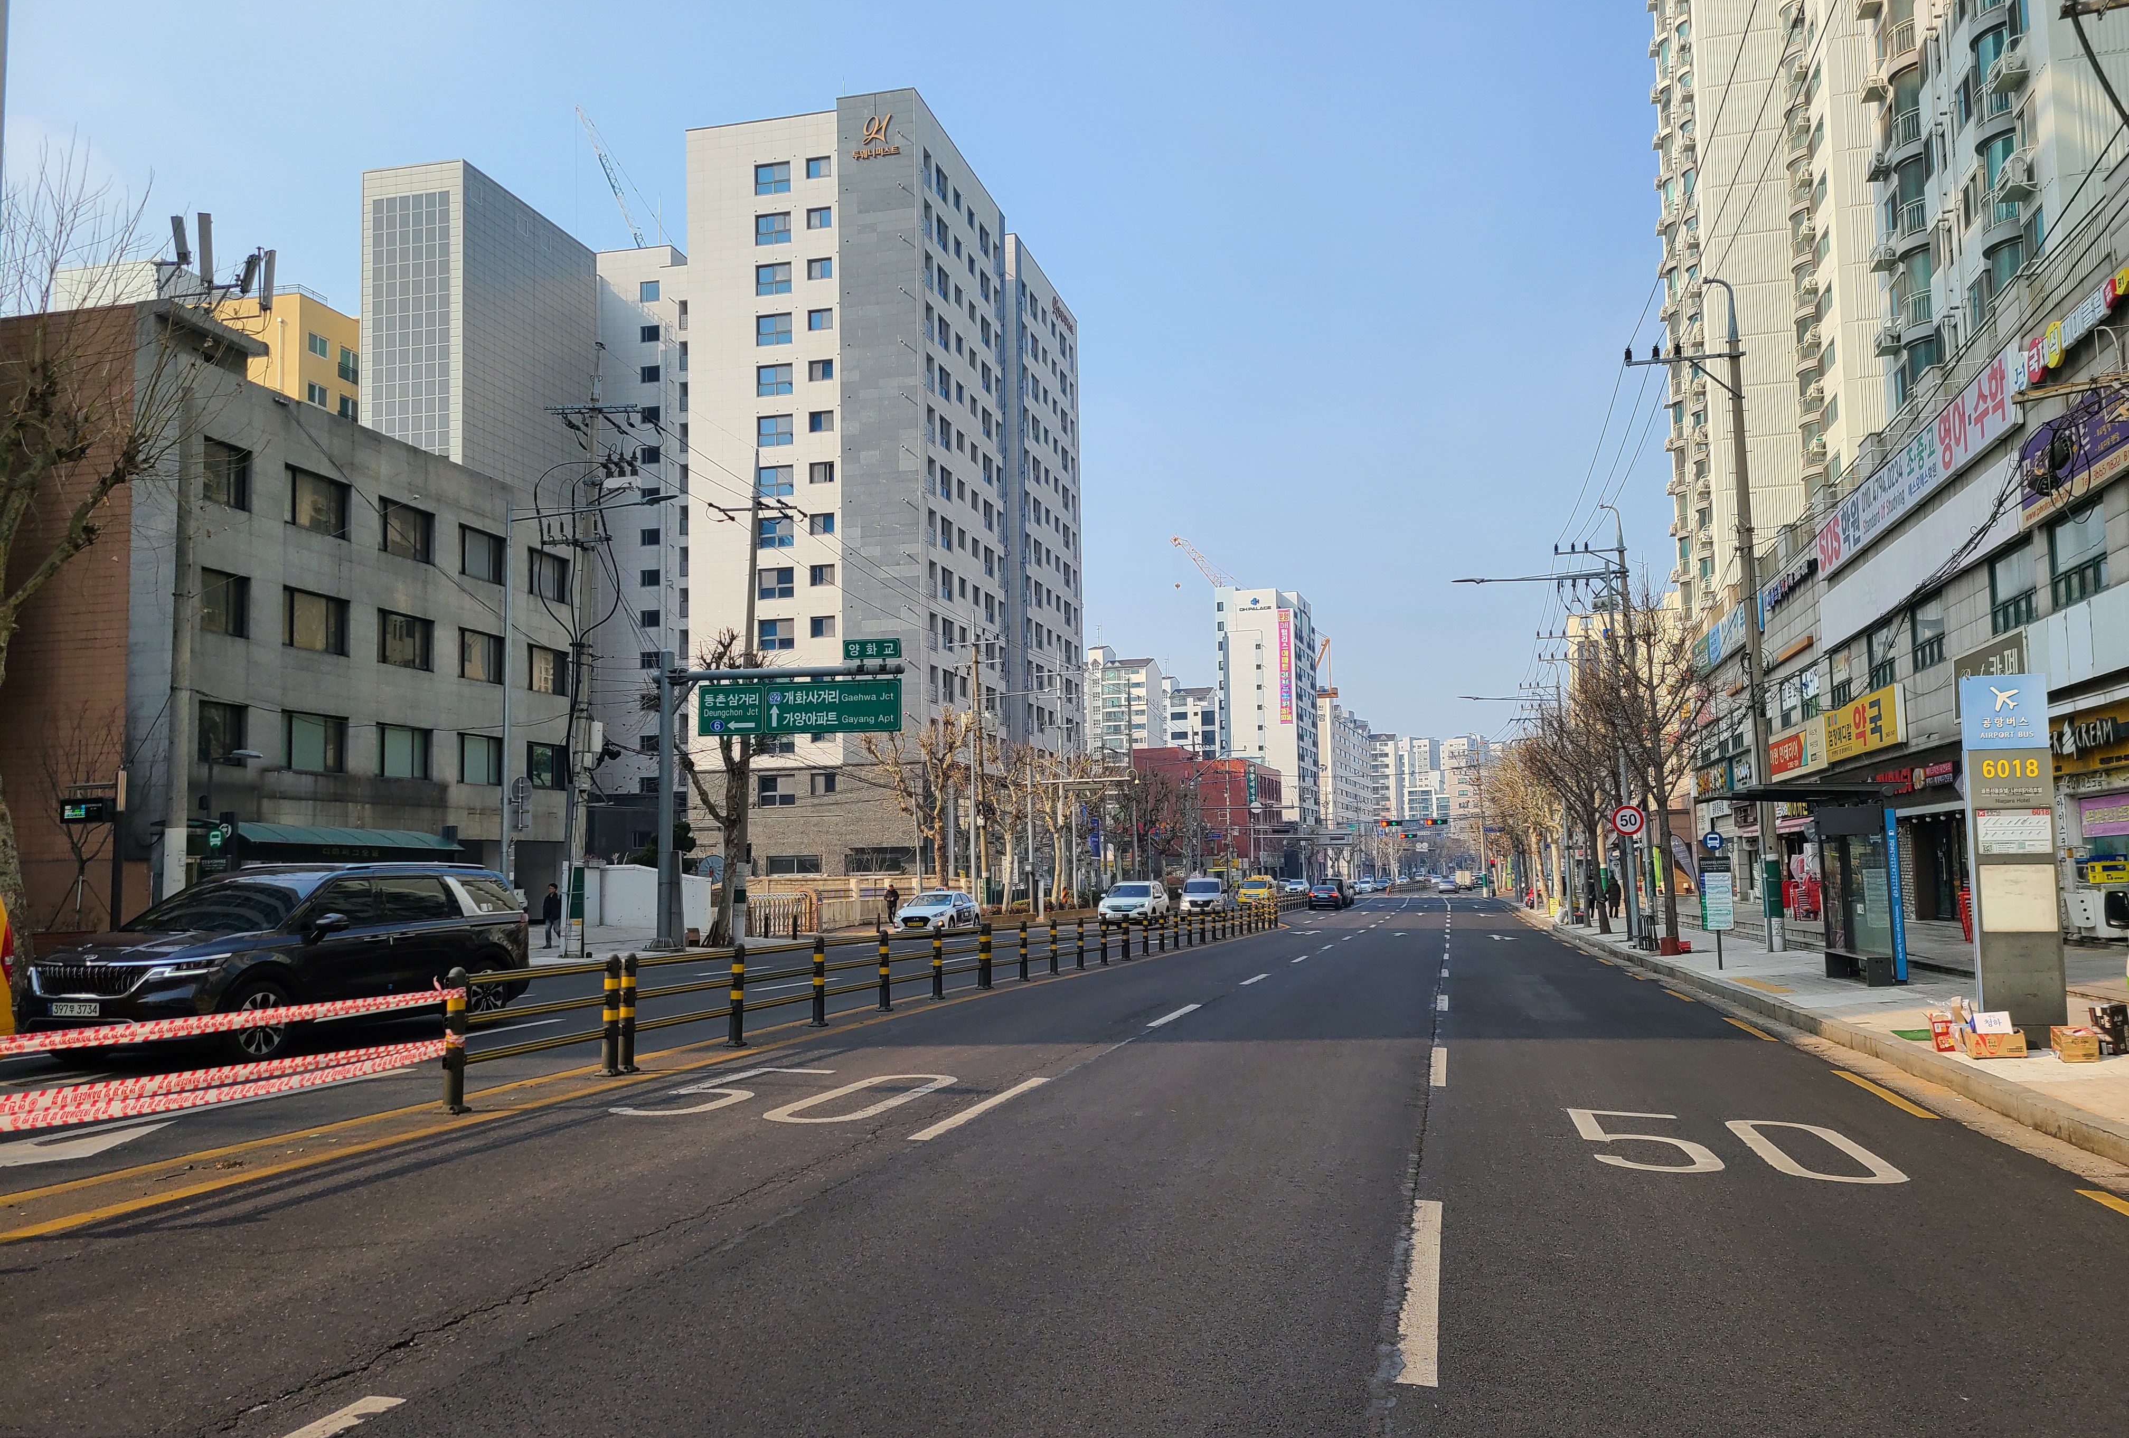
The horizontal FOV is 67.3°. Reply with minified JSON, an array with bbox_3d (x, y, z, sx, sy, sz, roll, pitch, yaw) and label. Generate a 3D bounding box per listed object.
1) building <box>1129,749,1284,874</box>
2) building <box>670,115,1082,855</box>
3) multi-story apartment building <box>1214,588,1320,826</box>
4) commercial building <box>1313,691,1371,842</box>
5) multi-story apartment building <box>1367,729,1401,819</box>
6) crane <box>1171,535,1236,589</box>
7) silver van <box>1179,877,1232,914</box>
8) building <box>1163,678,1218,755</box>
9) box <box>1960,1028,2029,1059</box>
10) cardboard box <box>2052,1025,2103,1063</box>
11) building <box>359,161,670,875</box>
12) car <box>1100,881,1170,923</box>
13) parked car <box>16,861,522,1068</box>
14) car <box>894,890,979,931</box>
[{"bbox_3d":[16.223,12.367,181.325,13.000,15.300,23.000,-2,-6,18],"label":"building"},{"bbox_3d":[-9.965,-10.381,107.262,13.723,45.609,39.226,-2,-6,13],"label":"building"},{"bbox_3d":[30.017,4.199,237.623,11.000,43.700,20.000,-2,-6,18],"label":"multi-story apartment building"},{"bbox_3d":[58.542,18.296,359.440,11.000,34.839,75.000,-2,-6,15],"label":"commercial building"},{"bbox_3d":[80.192,22.935,413.553,12.000,36.989,16.000,-2,-6,15],"label":"multi-story apartment building"},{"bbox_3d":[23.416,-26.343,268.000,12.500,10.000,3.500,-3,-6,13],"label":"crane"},{"bbox_3d":[6.499,8.151,72.473,1.920,1.930,5.100,-3,-6,11],"label":"silver van"},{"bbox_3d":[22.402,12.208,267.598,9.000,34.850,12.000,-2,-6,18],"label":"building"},{"bbox_3d":[8.127,2.840,13.999,0.460,0.240,0.280,-1,-6,8],"label":"box"},{"bbox_3d":[8.040,2.610,12.740,0.235,0.205,0.420,-3,-6,19],"label":"cardboard box"},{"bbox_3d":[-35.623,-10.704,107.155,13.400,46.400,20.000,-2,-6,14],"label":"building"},{"bbox_3d":[2.730,7.024,61.300,1.850,1.670,4.600,-2,-6,14],"label":"car"},{"bbox_3d":[-7.320,2.265,15.420,1.995,1.760,5.155,-2,-6,15],"label":"parked car"},{"bbox_3d":[-4.344,6.778,55.701,1.865,1.475,4.855,-2,-6,13],"label":"car"}]

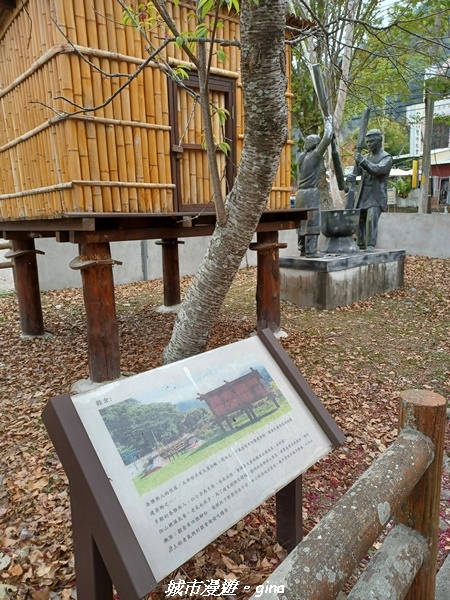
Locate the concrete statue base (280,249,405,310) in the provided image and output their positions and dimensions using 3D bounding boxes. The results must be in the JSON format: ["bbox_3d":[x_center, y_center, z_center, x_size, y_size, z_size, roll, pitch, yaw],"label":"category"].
[{"bbox_3d":[1.849,-0.397,6.832,2.041,0.656,0.975,-10,14,-38],"label":"concrete statue base"}]

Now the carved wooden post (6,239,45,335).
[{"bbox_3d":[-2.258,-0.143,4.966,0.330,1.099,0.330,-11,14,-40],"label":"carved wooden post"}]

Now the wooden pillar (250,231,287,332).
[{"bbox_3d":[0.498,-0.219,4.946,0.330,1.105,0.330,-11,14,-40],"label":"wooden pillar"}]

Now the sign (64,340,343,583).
[{"bbox_3d":[-0.022,0.416,1.395,0.824,0.520,0.060,-12,-30,-45],"label":"sign"}]

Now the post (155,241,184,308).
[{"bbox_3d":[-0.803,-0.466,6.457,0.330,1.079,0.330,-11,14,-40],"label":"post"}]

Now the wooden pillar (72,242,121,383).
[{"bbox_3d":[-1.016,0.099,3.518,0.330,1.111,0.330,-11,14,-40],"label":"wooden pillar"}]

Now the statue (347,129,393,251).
[{"bbox_3d":[2.304,-1.761,7.053,0.580,1.911,0.550,-10,14,-38],"label":"statue"}]

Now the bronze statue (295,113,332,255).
[{"bbox_3d":[1.278,-1.620,6.307,0.450,1.976,0.440,-10,14,-38],"label":"bronze statue"}]

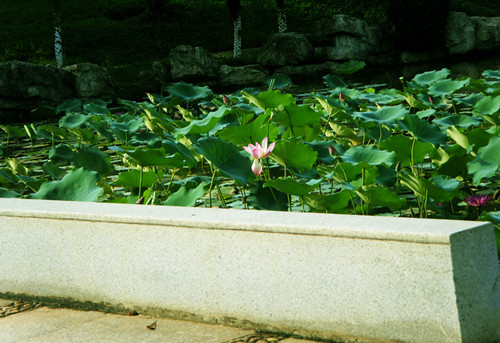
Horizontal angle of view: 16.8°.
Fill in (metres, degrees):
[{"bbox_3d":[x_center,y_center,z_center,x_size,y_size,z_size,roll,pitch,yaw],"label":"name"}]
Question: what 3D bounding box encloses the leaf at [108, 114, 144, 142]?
[{"bbox_3d":[-1.191,-0.424,16.300,0.335,0.139,0.318,-7,21,0],"label":"leaf"}]

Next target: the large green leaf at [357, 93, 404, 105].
[{"bbox_3d":[1.210,-0.677,15.674,0.436,0.064,0.414,-7,7,0],"label":"large green leaf"}]

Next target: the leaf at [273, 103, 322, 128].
[{"bbox_3d":[0.423,-0.499,15.051,0.436,0.195,0.327,-7,7,0],"label":"leaf"}]

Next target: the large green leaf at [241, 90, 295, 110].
[{"bbox_3d":[0.128,-0.521,12.400,0.396,0.102,0.340,-7,7,1],"label":"large green leaf"}]

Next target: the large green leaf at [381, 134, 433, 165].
[{"bbox_3d":[1.090,-0.145,11.700,0.365,0.093,0.347,-4,-21,0],"label":"large green leaf"}]

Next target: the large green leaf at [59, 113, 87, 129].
[{"bbox_3d":[-1.986,-0.574,19.019,0.331,0.150,0.314,-7,7,0],"label":"large green leaf"}]

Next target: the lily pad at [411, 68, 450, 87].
[{"bbox_3d":[1.831,-0.953,17.139,0.398,0.145,0.378,-7,7,0],"label":"lily pad"}]

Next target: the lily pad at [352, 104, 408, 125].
[{"bbox_3d":[1.079,-0.471,13.978,0.454,0.121,0.431,-7,7,0],"label":"lily pad"}]

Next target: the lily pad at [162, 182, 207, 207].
[{"bbox_3d":[-0.388,0.148,10.000,0.260,0.124,0.260,-7,7,-2],"label":"lily pad"}]

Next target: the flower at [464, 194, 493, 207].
[{"bbox_3d":[1.312,0.166,9.700,0.150,0.060,0.150,-6,8,8],"label":"flower"}]

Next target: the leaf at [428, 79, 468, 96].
[{"bbox_3d":[1.844,-0.780,15.700,0.364,0.073,0.346,-11,19,0],"label":"leaf"}]

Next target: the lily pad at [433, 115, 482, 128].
[{"bbox_3d":[1.645,-0.396,13.400,0.392,0.078,0.372,-4,11,0],"label":"lily pad"}]

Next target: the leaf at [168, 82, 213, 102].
[{"bbox_3d":[-0.680,-0.888,19.000,0.512,0.102,0.487,3,17,0],"label":"leaf"}]

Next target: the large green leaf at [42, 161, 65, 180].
[{"bbox_3d":[-1.642,-0.008,14.190,0.197,0.150,0.197,-7,7,0],"label":"large green leaf"}]

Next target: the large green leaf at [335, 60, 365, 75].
[{"bbox_3d":[1.242,-1.299,21.102,0.367,0.141,0.349,-7,7,0],"label":"large green leaf"}]

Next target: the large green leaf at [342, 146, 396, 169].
[{"bbox_3d":[0.742,-0.087,10.500,0.334,0.067,0.317,-2,16,0],"label":"large green leaf"}]

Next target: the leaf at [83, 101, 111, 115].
[{"bbox_3d":[-1.865,-0.777,20.528,0.333,0.139,0.317,-7,7,0],"label":"leaf"}]

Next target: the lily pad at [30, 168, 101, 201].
[{"bbox_3d":[-1.086,0.095,10.000,0.426,0.167,0.360,-8,8,-6],"label":"lily pad"}]

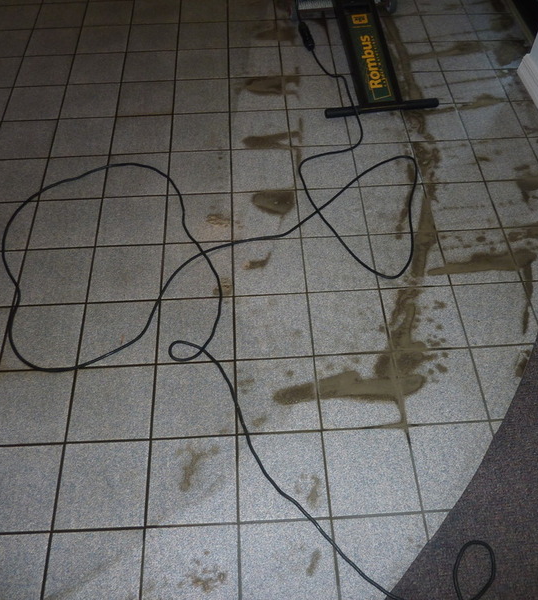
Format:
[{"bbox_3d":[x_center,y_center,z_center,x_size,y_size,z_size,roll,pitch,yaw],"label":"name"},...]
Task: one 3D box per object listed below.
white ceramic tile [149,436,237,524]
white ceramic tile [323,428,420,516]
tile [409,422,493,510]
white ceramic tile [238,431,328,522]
[{"bbox_3d":[-0.176,0.417,1.338,0.200,0.009,0.200,-3,55,-1],"label":"white ceramic tile"},{"bbox_3d":[0.236,0.396,1.344,0.200,0.009,0.200,-3,55,-1],"label":"white ceramic tile"},{"bbox_3d":[0.441,0.385,1.347,0.200,0.009,0.200,-3,55,-1],"label":"tile"},{"bbox_3d":[0.030,0.406,1.341,0.200,0.009,0.200,-3,55,-1],"label":"white ceramic tile"}]

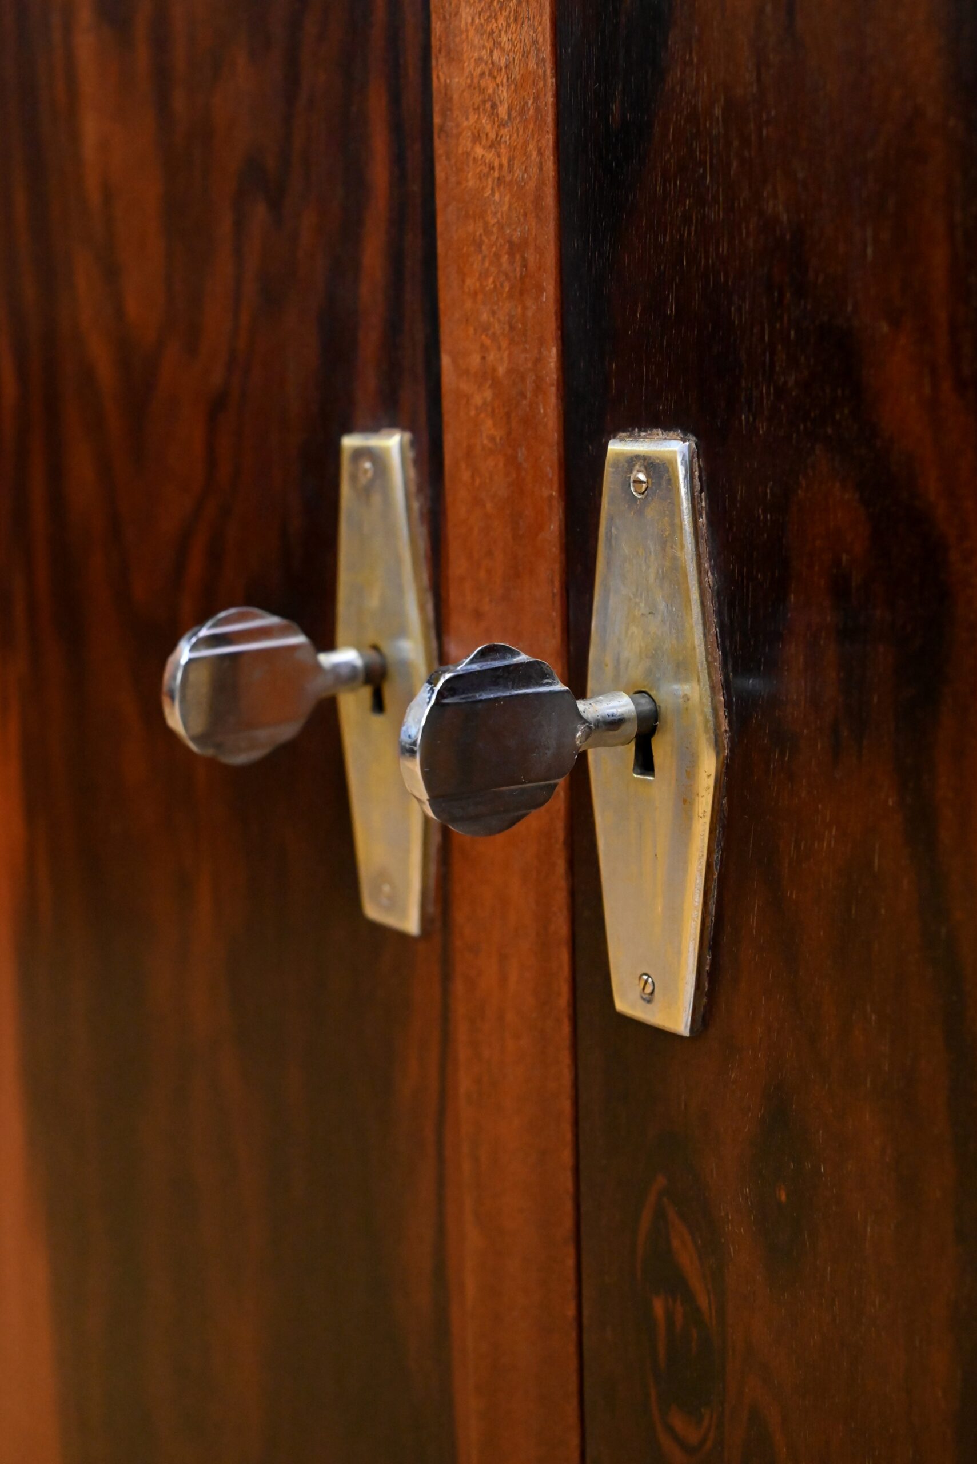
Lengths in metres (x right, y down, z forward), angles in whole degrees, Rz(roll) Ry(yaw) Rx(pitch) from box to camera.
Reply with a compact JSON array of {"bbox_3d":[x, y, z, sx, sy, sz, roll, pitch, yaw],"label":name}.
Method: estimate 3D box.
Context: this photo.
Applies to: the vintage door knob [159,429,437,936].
[{"bbox_3d":[-0.050,-0.008,0.504,0.062,0.126,0.043,-9,12,-35],"label":"vintage door knob"}]

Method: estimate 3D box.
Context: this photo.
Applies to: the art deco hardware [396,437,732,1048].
[{"bbox_3d":[0.011,0.005,0.419,0.063,0.126,0.043,-9,12,-35],"label":"art deco hardware"}]

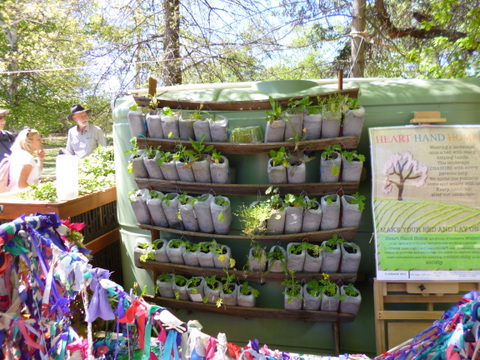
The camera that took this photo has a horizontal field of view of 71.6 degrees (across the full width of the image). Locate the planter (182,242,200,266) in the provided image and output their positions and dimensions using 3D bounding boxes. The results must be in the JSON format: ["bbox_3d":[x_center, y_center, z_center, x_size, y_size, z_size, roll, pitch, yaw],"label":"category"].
[{"bbox_3d":[-0.292,0.455,2.055,0.100,0.137,0.100,-2,6,10],"label":"planter"}]

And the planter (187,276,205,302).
[{"bbox_3d":[-0.250,0.620,1.875,0.082,0.136,0.082,0,4,11],"label":"planter"}]

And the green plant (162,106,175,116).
[{"bbox_3d":[-0.394,-0.377,1.836,0.058,0.050,0.058,0,4,11],"label":"green plant"}]

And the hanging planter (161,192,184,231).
[{"bbox_3d":[-0.405,0.199,2.052,0.100,0.212,0.100,-4,6,11],"label":"hanging planter"}]

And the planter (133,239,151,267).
[{"bbox_3d":[-0.594,0.436,2.011,0.088,0.150,0.100,1,8,9],"label":"planter"}]

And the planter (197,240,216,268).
[{"bbox_3d":[-0.185,0.417,1.849,0.086,0.144,0.086,0,4,11],"label":"planter"}]

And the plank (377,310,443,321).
[{"bbox_3d":[0.988,0.712,1.765,0.504,0.043,0.022,-2,4,5],"label":"plank"}]

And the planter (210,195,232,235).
[{"bbox_3d":[-0.105,0.202,1.930,0.098,0.218,0.095,-2,8,11],"label":"planter"}]

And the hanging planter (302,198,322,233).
[{"bbox_3d":[0.412,0.204,1.907,0.100,0.179,0.100,1,7,10],"label":"hanging planter"}]

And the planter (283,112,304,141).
[{"bbox_3d":[0.305,-0.288,1.881,0.100,0.173,0.100,1,7,10],"label":"planter"}]

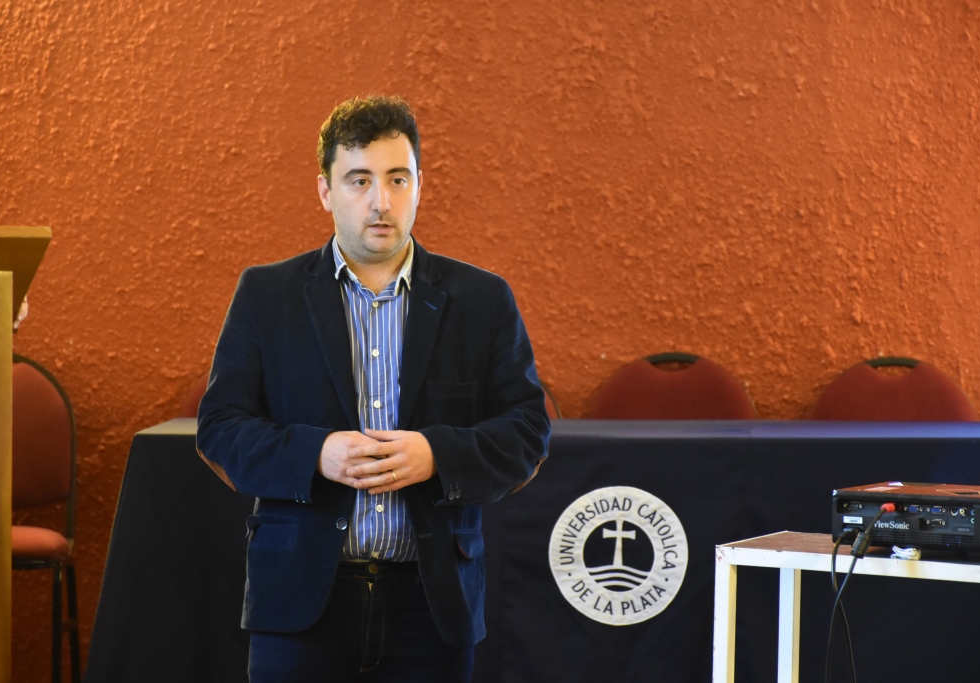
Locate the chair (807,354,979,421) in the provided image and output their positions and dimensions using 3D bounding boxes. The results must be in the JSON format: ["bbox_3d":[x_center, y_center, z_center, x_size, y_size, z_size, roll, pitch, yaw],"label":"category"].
[{"bbox_3d":[0.924,0.490,10.825,0.430,0.880,0.540,1,3,2],"label":"chair"}]

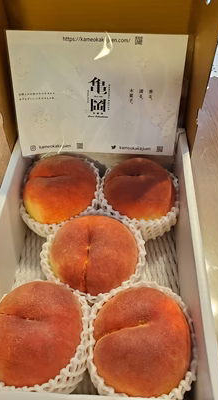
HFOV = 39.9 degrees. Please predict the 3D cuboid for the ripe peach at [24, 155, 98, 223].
[{"bbox_3d":[-0.062,-0.012,0.389,0.095,0.087,0.095,1,55,4],"label":"ripe peach"}]

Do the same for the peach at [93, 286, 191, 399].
[{"bbox_3d":[0.031,0.131,0.287,0.092,0.085,0.092,1,55,4],"label":"peach"}]

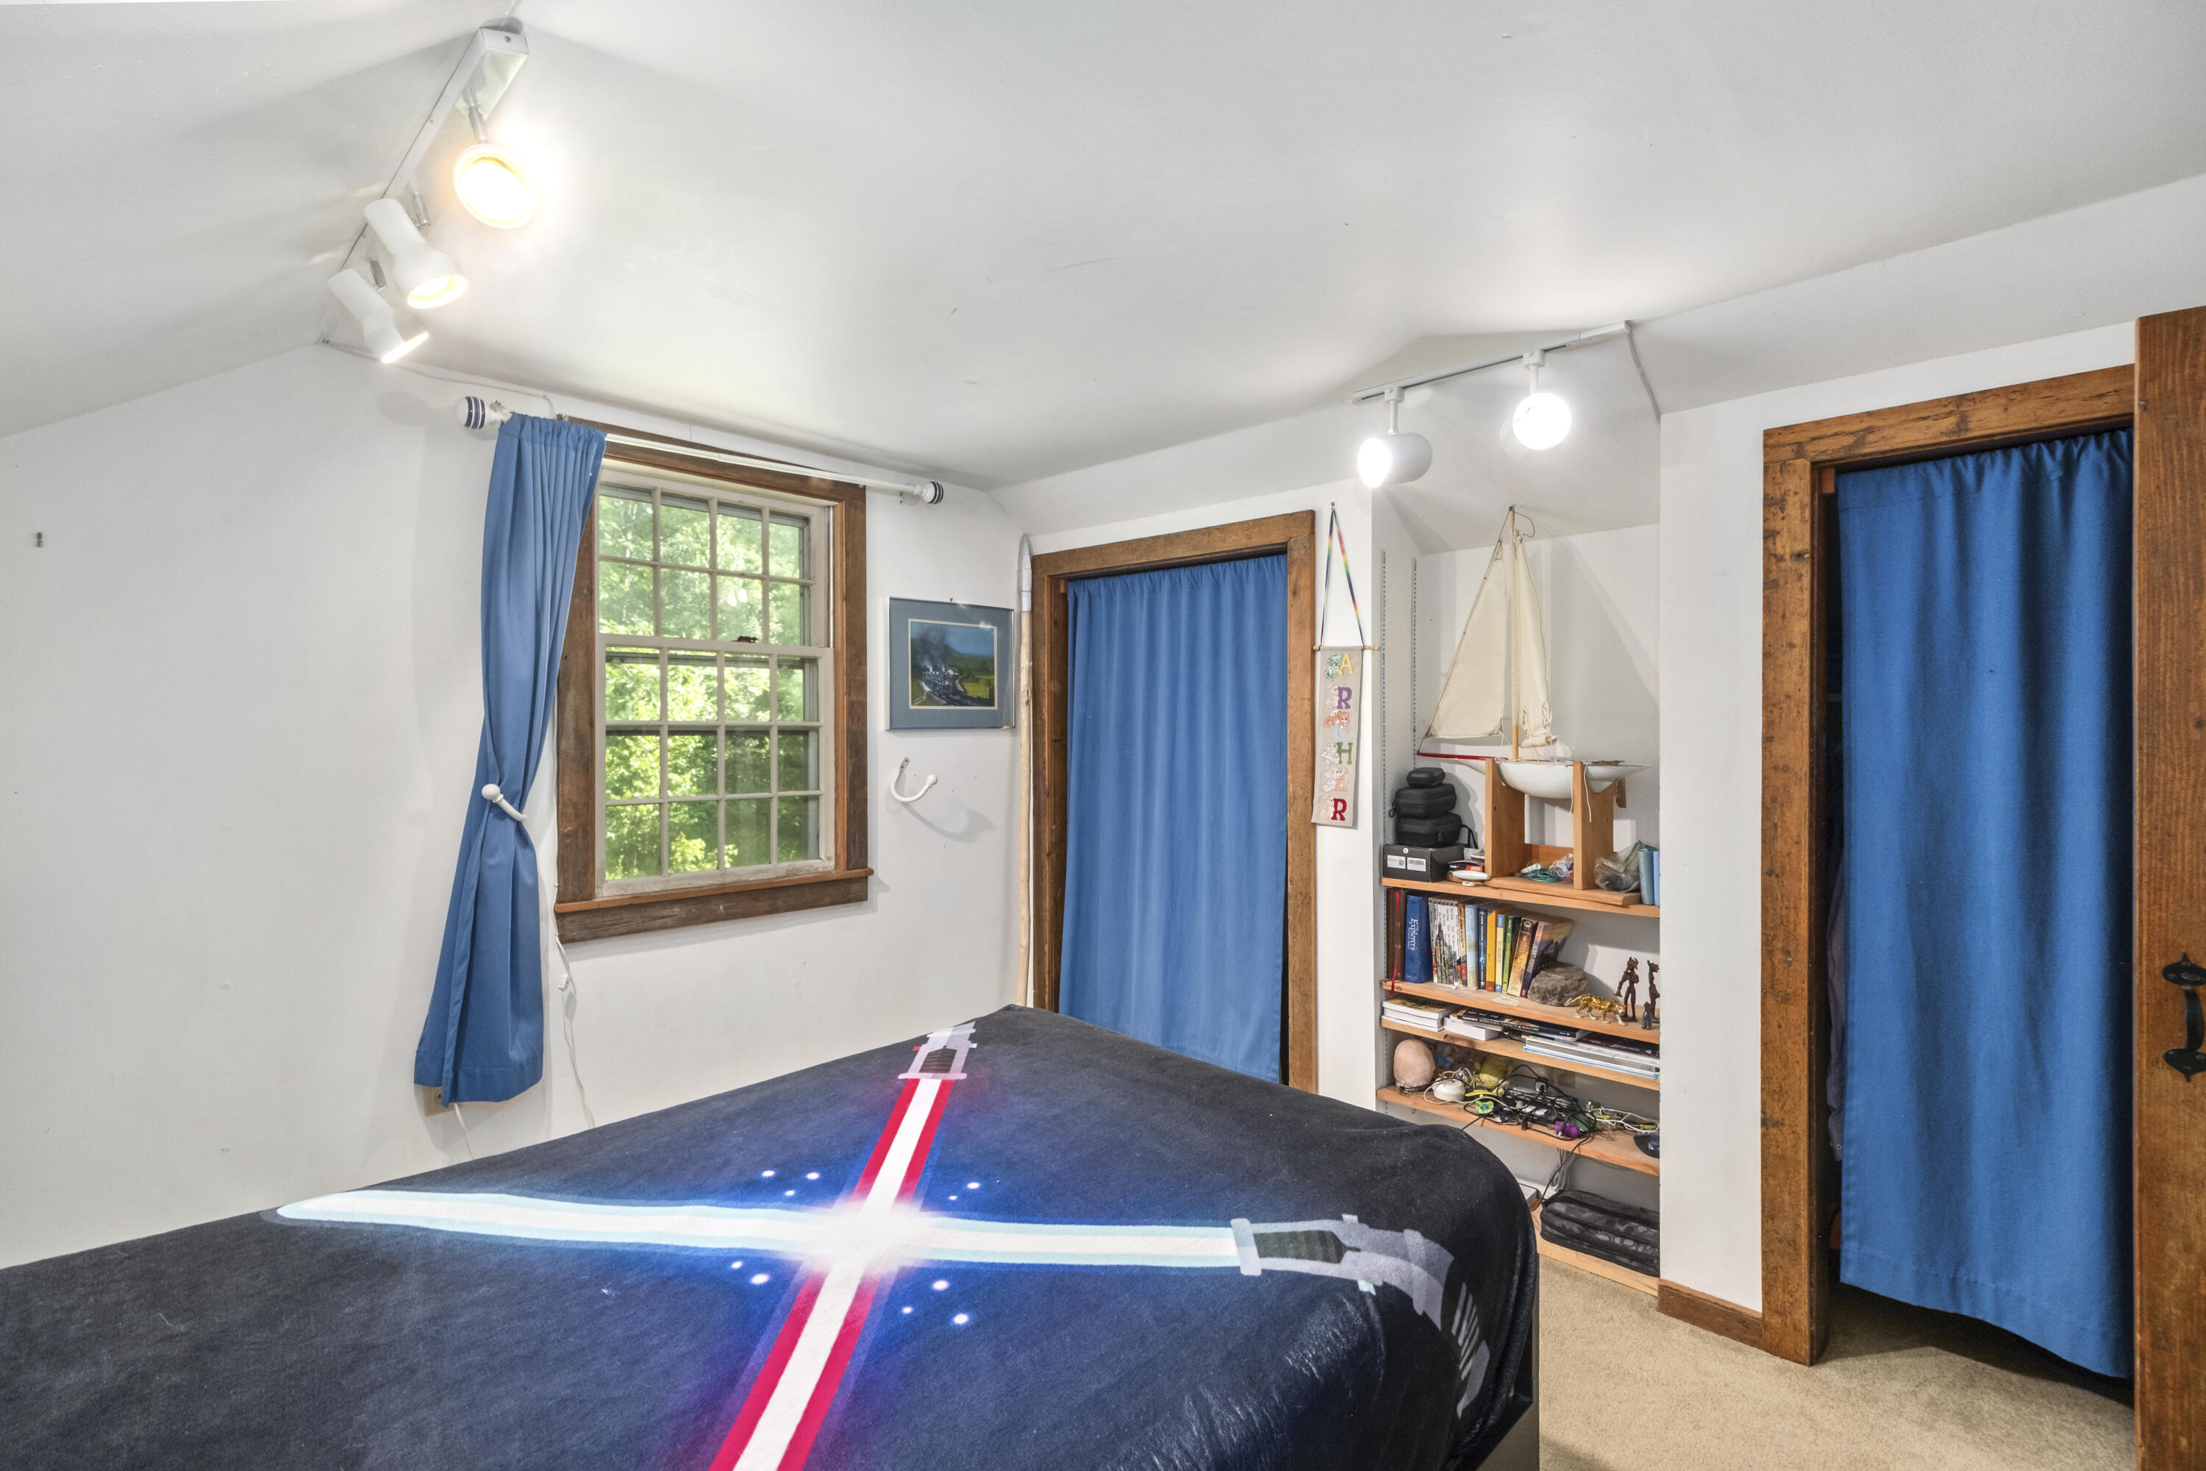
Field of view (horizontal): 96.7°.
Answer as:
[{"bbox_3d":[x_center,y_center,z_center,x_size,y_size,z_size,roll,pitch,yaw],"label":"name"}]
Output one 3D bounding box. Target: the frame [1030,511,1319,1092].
[{"bbox_3d":[0.209,0.313,3.166,1.155,1.886,0.130,0,0,43],"label":"frame"}]

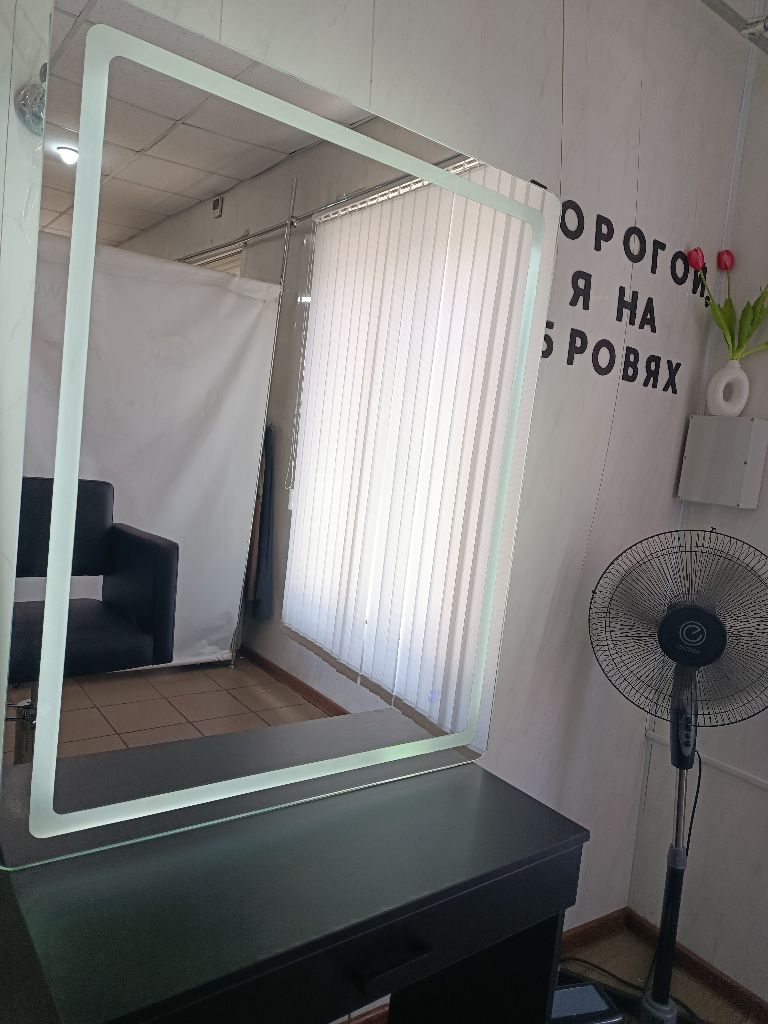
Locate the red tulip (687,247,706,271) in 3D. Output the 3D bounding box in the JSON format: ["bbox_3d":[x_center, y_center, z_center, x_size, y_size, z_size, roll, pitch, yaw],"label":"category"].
[{"bbox_3d":[0.767,-0.621,1.742,0.039,0.057,0.039,-11,12,27],"label":"red tulip"}]

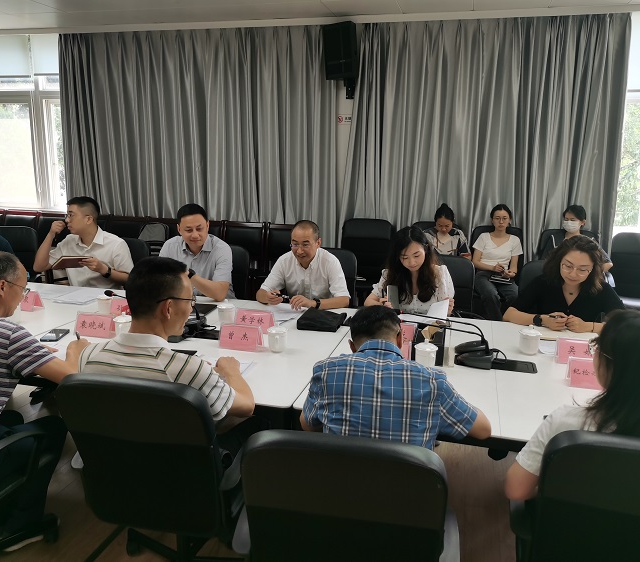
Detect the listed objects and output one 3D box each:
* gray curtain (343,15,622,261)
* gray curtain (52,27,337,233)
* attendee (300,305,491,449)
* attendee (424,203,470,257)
[{"bbox_3d":[1.361,-0.929,5.332,2.420,2.700,0.160,4,13,14],"label":"gray curtain"},{"bbox_3d":[-1.257,-1.084,5.937,2.957,2.680,0.160,4,12,15],"label":"gray curtain"},{"bbox_3d":[0.240,0.624,1.886,0.580,1.130,0.740,3,12,11],"label":"attendee"},{"bbox_3d":[1.082,-0.063,5.066,0.500,1.180,0.780,4,12,15],"label":"attendee"}]

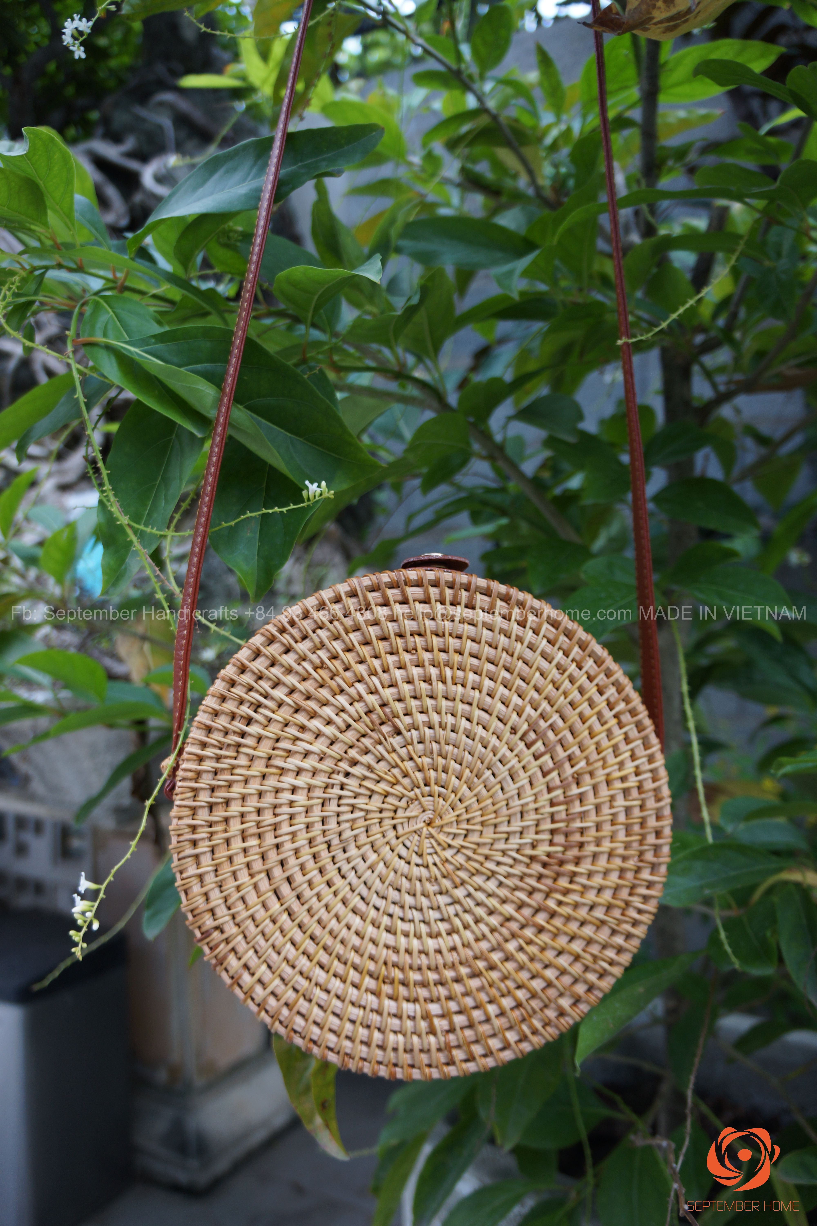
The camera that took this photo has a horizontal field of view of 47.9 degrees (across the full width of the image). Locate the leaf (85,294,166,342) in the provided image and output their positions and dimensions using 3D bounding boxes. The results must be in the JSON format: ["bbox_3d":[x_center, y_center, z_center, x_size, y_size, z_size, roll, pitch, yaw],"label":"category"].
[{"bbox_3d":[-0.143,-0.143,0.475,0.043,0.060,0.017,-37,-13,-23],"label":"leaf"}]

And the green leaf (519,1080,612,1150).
[{"bbox_3d":[0.125,0.420,0.770,0.090,0.056,0.018,-13,-36,-12],"label":"green leaf"}]

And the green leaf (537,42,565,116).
[{"bbox_3d":[0.114,-0.428,0.740,0.011,0.060,0.023,-9,15,38],"label":"green leaf"}]

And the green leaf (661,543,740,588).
[{"bbox_3d":[0.262,-0.042,0.820,0.068,0.038,0.025,-21,-25,-1],"label":"green leaf"}]

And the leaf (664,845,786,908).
[{"bbox_3d":[0.211,0.177,0.620,0.095,0.018,0.042,-15,42,-9],"label":"leaf"}]

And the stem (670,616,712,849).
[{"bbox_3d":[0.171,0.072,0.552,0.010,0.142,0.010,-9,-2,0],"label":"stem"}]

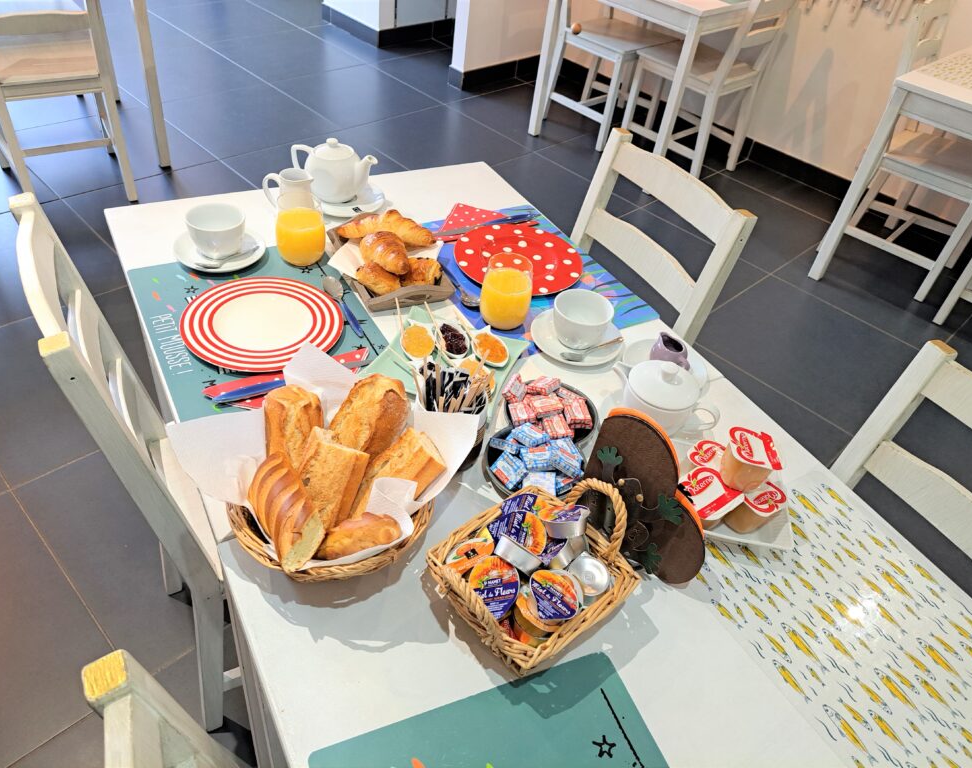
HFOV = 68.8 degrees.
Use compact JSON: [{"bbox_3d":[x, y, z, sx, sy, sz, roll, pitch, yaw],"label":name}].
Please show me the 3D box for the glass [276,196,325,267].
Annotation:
[{"bbox_3d":[-0.287,-0.236,1.103,0.073,0.099,0.073,-16,47,-26],"label":"glass"}]

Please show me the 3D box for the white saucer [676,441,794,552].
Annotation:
[{"bbox_3d":[0.285,0.131,0.858,0.145,0.022,0.145,12,41,2],"label":"white saucer"}]

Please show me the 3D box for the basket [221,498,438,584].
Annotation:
[{"bbox_3d":[-0.158,0.124,0.743,0.208,0.070,0.220,-1,42,-12],"label":"basket"}]

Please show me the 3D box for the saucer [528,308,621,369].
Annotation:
[{"bbox_3d":[0.134,-0.065,1.050,0.135,0.020,0.135,5,41,-5],"label":"saucer"}]

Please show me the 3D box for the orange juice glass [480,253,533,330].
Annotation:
[{"bbox_3d":[0.031,-0.134,1.049,0.077,0.098,0.077,10,41,0],"label":"orange juice glass"}]

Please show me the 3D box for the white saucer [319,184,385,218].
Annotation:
[{"bbox_3d":[-0.250,-0.325,1.269,0.134,0.020,0.134,5,41,-5],"label":"white saucer"}]

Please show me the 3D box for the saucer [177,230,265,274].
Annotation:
[{"bbox_3d":[-0.412,-0.206,1.105,0.134,0.020,0.134,5,41,-5],"label":"saucer"}]

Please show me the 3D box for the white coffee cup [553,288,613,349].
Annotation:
[{"bbox_3d":[0.136,-0.087,1.030,0.087,0.061,0.087,5,41,-5],"label":"white coffee cup"}]

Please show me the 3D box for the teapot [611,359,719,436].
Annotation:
[{"bbox_3d":[0.232,0.011,0.911,0.152,0.093,0.098,17,42,8],"label":"teapot"}]

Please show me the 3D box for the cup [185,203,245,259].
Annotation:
[{"bbox_3d":[-0.408,-0.230,1.081,0.086,0.060,0.091,-8,44,-19],"label":"cup"}]

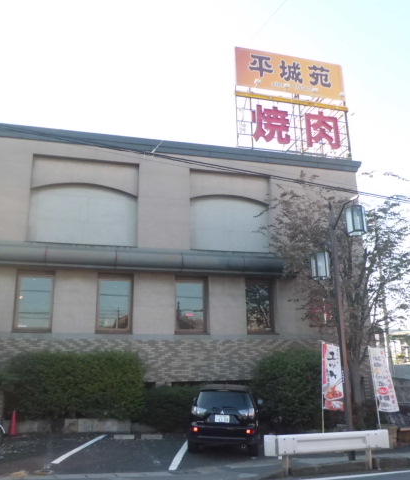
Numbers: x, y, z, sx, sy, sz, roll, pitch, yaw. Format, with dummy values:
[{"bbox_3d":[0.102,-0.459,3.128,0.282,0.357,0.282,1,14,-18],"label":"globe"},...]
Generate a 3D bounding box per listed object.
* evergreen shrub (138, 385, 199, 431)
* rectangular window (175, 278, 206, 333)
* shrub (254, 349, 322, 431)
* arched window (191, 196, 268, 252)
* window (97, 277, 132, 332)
[{"bbox_3d":[-1.163,5.679,16.200,2.400,1.500,1.000,3,-16,-14],"label":"evergreen shrub"},{"bbox_3d":[-0.472,2.426,17.875,1.250,2.080,0.160,3,-16,-13],"label":"rectangular window"},{"bbox_3d":[2.781,5.100,16.400,2.350,2.600,1.500,3,-16,-14],"label":"shrub"},{"bbox_3d":[1.032,-0.650,19.160,3.250,2.300,0.200,3,-16,-13],"label":"arched window"},{"bbox_3d":[-3.202,2.282,17.230,1.250,2.080,0.160,3,-16,-13],"label":"window"}]

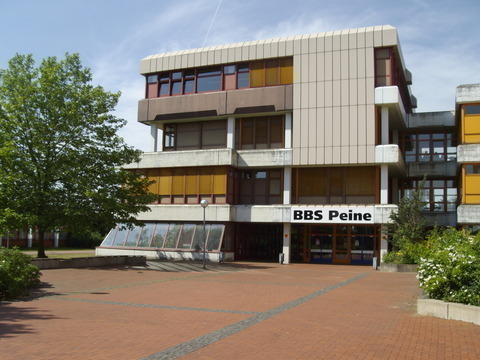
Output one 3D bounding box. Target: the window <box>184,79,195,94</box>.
[{"bbox_3d":[-4.087,-7.648,41.016,1.022,1.315,0.100,-1,-7,22],"label":"window"}]

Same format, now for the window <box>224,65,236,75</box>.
[{"bbox_3d":[-0.788,-9.307,42.313,1.113,0.884,0.100,-1,-8,22],"label":"window"}]

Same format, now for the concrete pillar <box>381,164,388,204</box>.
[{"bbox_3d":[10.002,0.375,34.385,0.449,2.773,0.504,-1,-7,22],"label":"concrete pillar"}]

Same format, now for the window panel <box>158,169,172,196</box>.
[{"bbox_3d":[-5.876,0.231,39.556,1.141,2.168,0.100,-1,-7,22],"label":"window panel"}]

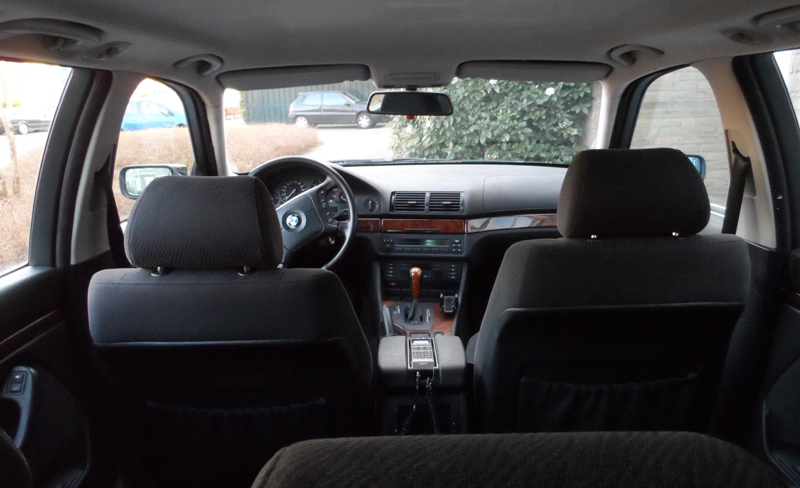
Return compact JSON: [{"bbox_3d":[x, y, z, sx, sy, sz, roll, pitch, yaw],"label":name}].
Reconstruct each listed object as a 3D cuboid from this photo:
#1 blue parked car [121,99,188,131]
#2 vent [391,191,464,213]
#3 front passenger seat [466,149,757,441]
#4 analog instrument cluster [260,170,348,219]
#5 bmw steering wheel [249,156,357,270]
[{"bbox_3d":[-8.786,-4.296,19.296,3.950,1.460,1.680,-1,15,3],"label":"blue parked car"},{"bbox_3d":[0.099,-0.149,1.975,0.260,0.085,0.060,0,0,5],"label":"vent"},{"bbox_3d":[0.434,0.193,1.411,0.530,0.920,0.820,-1,15,2],"label":"front passenger seat"},{"bbox_3d":[-0.337,-0.179,2.030,0.340,0.150,0.070,-1,-5,2],"label":"analog instrument cluster"},{"bbox_3d":[-0.333,-0.086,1.810,0.390,0.390,0.110,-1,-9,2],"label":"bmw steering wheel"}]

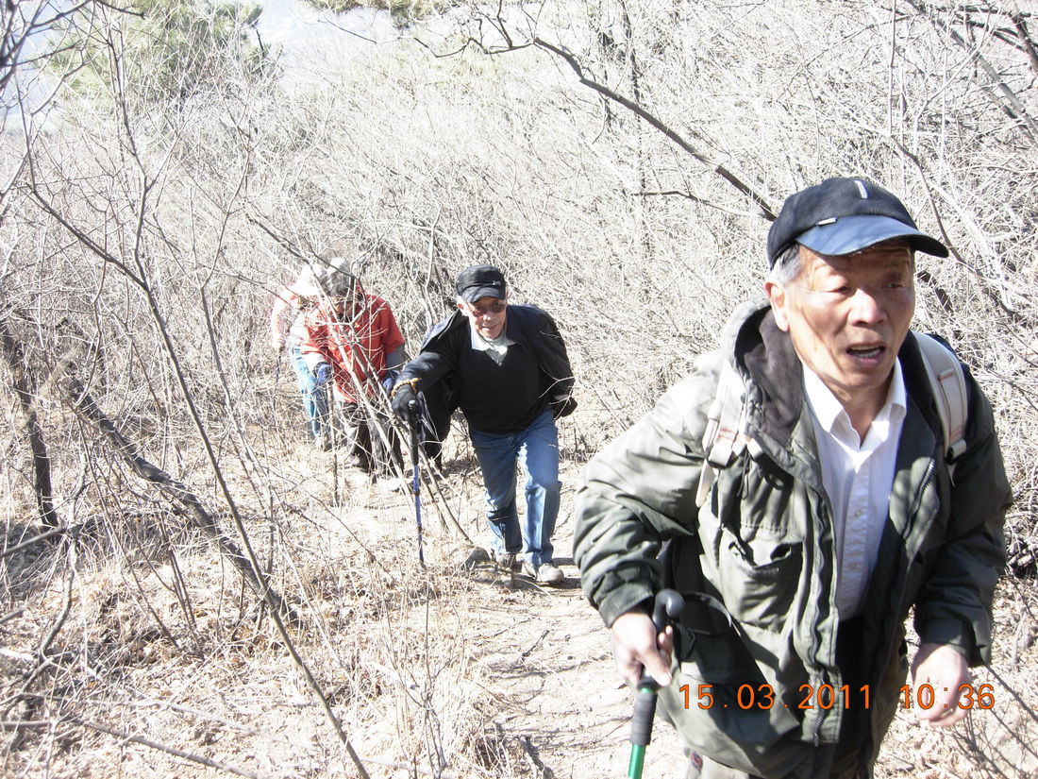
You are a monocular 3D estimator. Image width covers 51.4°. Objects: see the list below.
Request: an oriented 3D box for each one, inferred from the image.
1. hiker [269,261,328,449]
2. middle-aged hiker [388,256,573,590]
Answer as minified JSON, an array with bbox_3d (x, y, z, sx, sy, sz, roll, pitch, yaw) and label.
[{"bbox_3d":[-1.630,-0.250,8.200,0.560,1.420,0.620,-7,18,-21],"label":"hiker"},{"bbox_3d":[-0.140,0.170,4.470,0.740,1.420,0.760,-2,17,-8],"label":"middle-aged hiker"}]

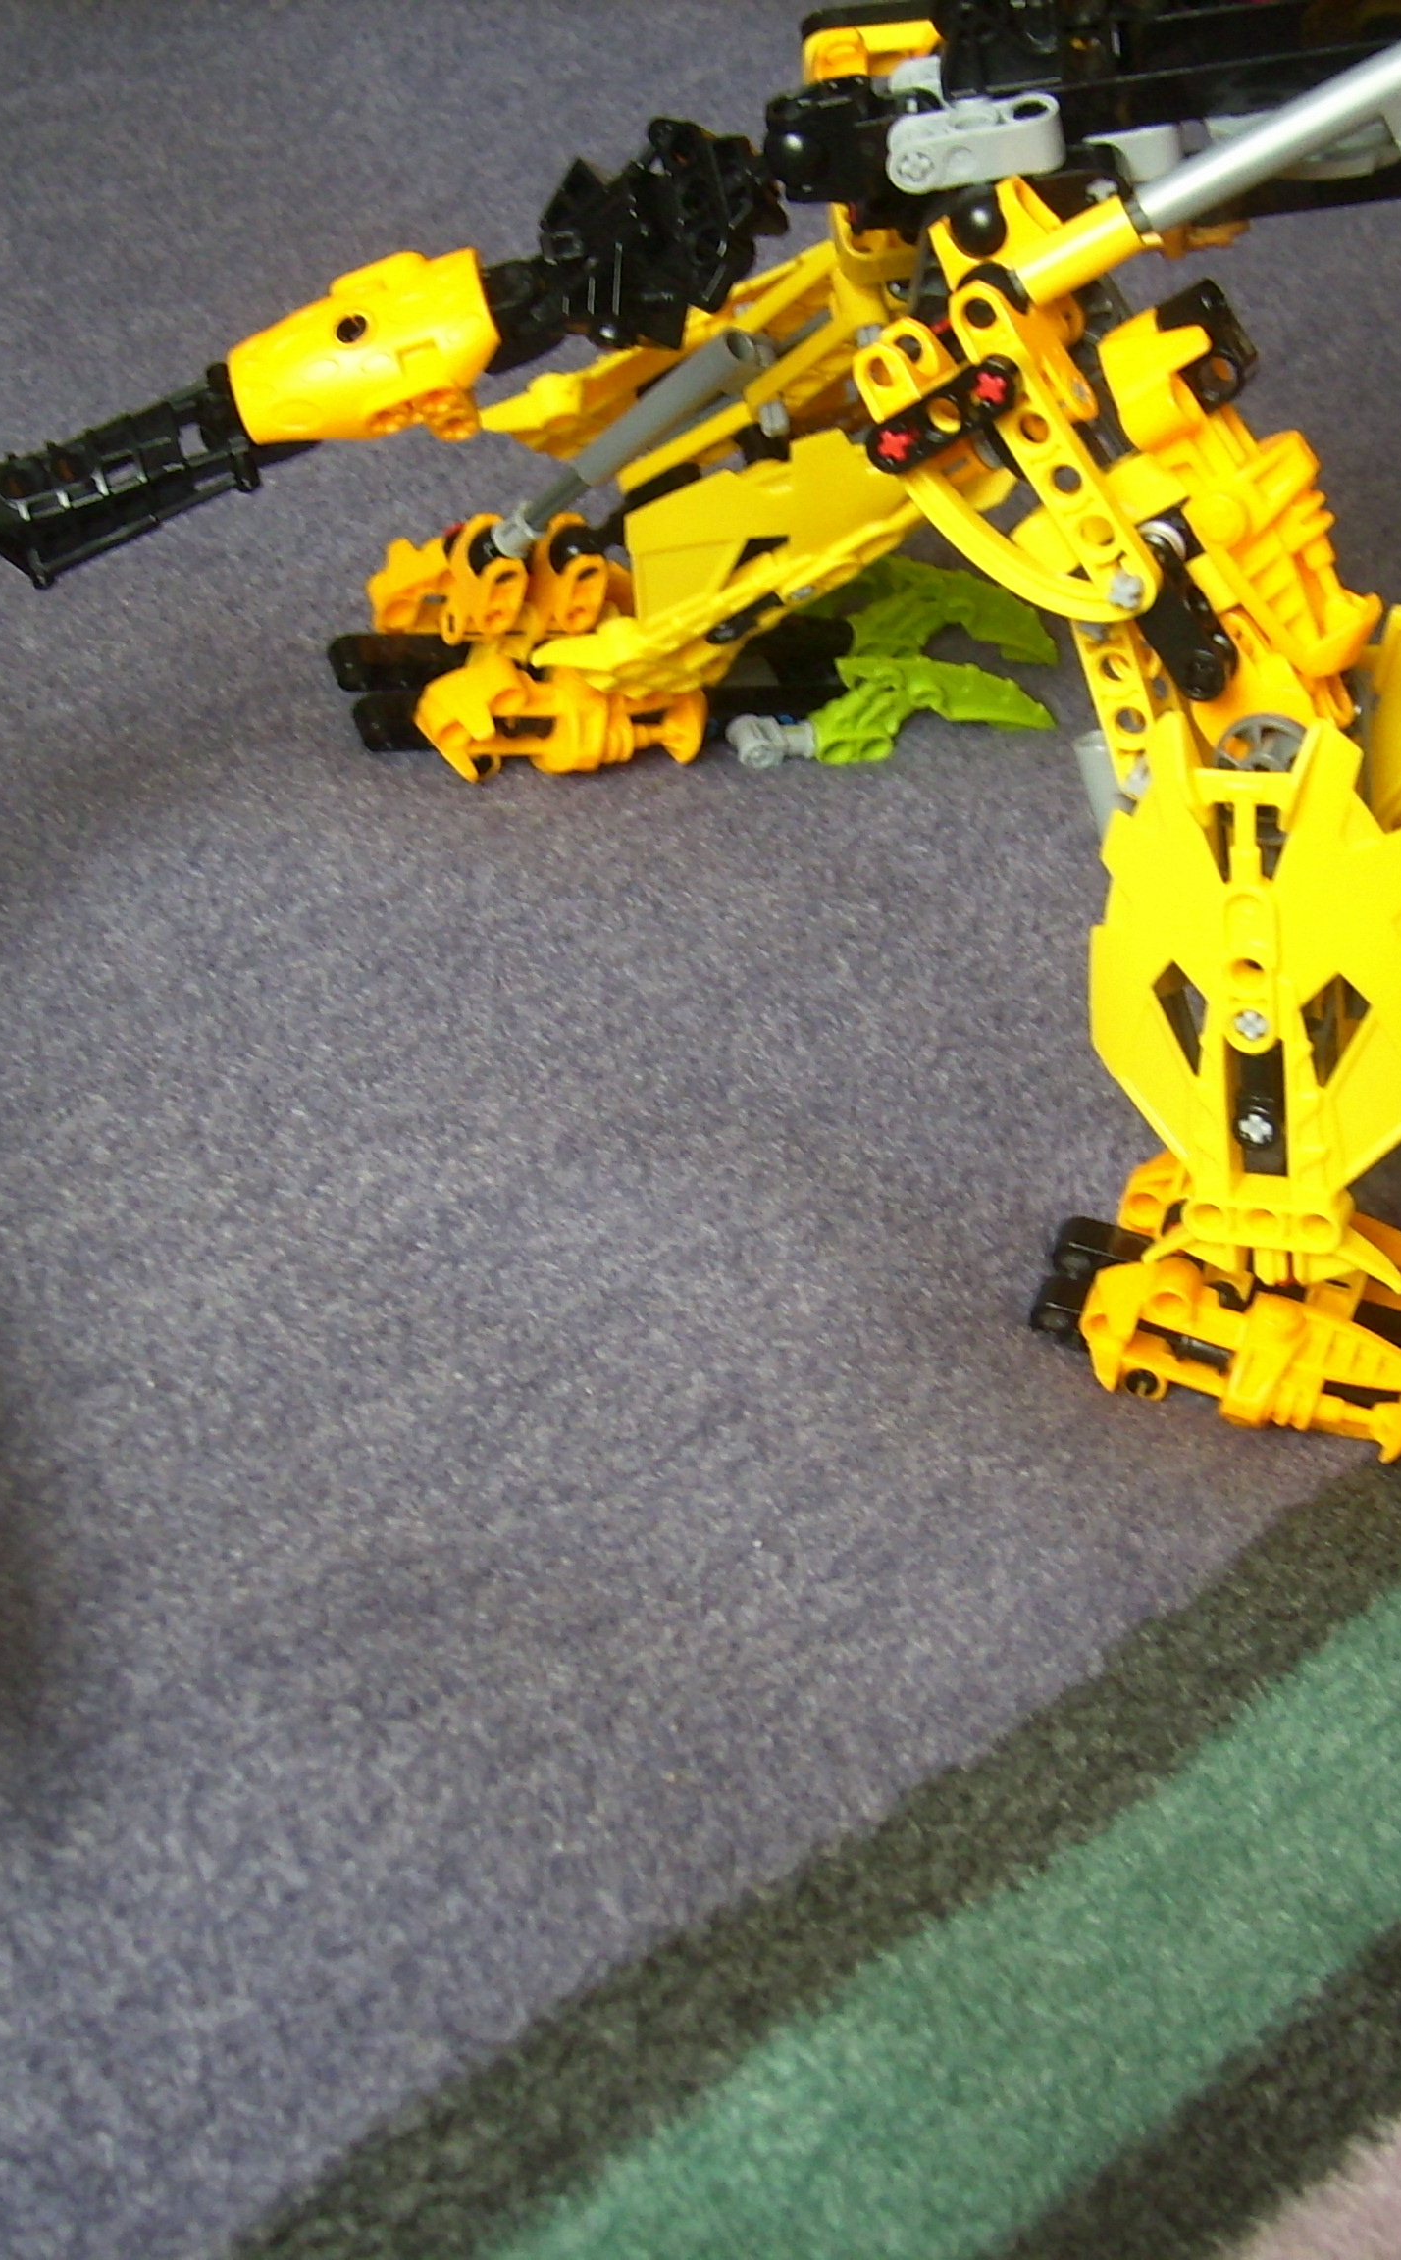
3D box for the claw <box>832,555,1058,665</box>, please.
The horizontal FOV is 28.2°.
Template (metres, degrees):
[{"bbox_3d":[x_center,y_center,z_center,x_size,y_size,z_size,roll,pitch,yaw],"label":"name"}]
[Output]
[{"bbox_3d":[0.052,-0.110,0.590,0.050,0.022,0.009,2,40,-13],"label":"claw"}]

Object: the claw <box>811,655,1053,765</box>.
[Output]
[{"bbox_3d":[0.049,-0.087,0.578,0.050,0.022,0.009,2,40,-13],"label":"claw"}]

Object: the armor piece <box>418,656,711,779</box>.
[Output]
[{"bbox_3d":[-0.029,-0.082,0.560,0.056,0.020,0.016,-5,41,-7],"label":"armor piece"}]

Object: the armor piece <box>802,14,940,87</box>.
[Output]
[{"bbox_3d":[0.026,-0.161,0.415,0.021,0.011,0.012,10,42,11],"label":"armor piece"}]

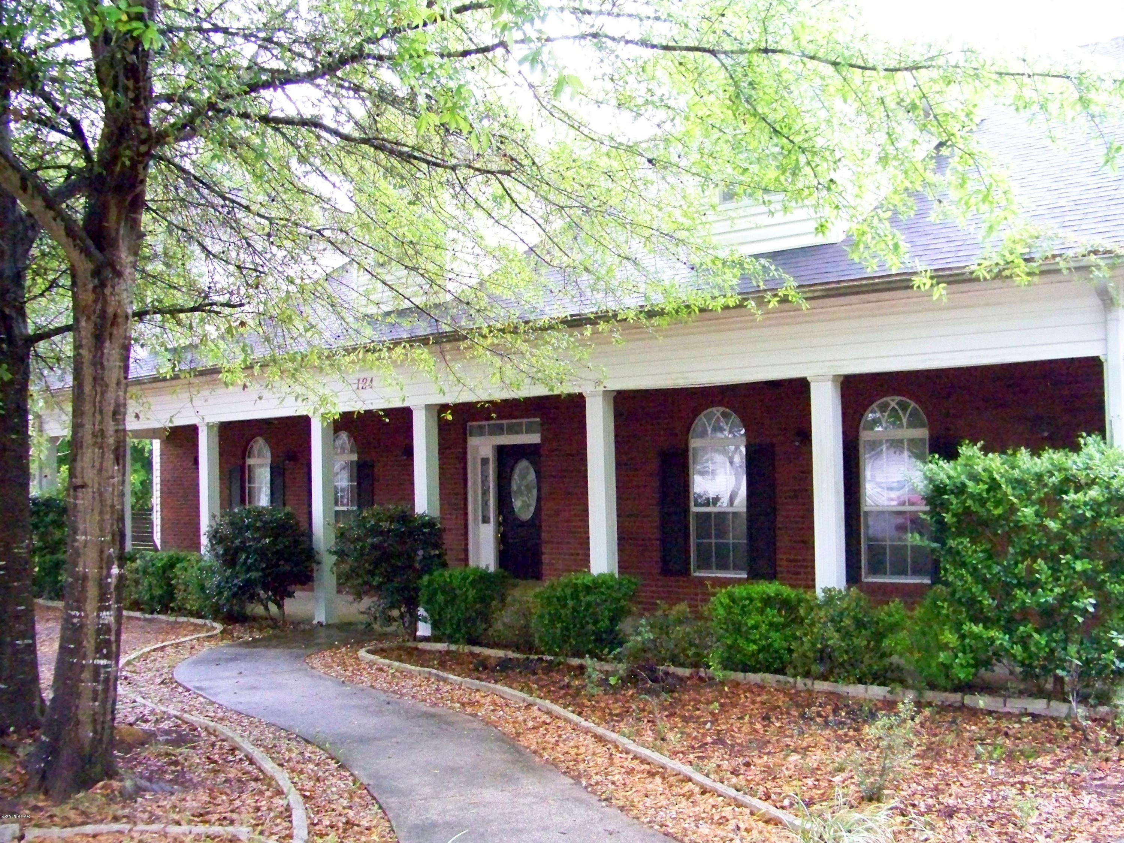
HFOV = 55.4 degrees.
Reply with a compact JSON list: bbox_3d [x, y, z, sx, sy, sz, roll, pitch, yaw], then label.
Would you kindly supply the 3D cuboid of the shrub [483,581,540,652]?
[{"bbox_3d":[-0.489,1.924,10.599,0.720,0.700,0.640,-3,-3,35],"label":"shrub"}]

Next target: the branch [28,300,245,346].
[{"bbox_3d":[-3.024,-0.701,7.600,1.550,0.340,0.320,-1,-3,-7],"label":"branch"}]

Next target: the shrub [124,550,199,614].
[{"bbox_3d":[-5.496,2.185,14.639,1.083,0.852,0.975,-3,-3,35],"label":"shrub"}]

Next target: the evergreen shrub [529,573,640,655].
[{"bbox_3d":[0.217,1.820,10.103,1.047,0.797,0.922,-3,-3,35],"label":"evergreen shrub"}]

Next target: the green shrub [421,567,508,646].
[{"bbox_3d":[-1.006,1.890,10.965,0.950,0.803,0.836,-3,-3,35],"label":"green shrub"}]

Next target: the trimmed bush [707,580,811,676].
[{"bbox_3d":[1.683,1.745,9.070,0.887,0.774,0.781,-3,-3,35],"label":"trimmed bush"}]

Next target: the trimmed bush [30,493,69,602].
[{"bbox_3d":[-7.954,1.965,16.692,1.150,1.580,1.100,-3,-3,35],"label":"trimmed bush"}]

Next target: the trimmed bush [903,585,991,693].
[{"bbox_3d":[2.963,1.656,8.168,0.780,0.800,0.700,-3,-3,35],"label":"trimmed bush"}]

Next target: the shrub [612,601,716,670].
[{"bbox_3d":[0.921,1.902,9.603,0.928,0.551,0.816,-3,-3,35],"label":"shrub"}]

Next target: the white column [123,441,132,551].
[{"bbox_3d":[-7.712,1.586,18.939,0.200,2.444,0.200,-3,-3,35],"label":"white column"}]

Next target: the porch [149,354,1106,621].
[{"bbox_3d":[-0.582,1.083,12.375,13.098,2.484,2.557,-3,-3,35],"label":"porch"}]

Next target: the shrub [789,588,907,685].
[{"bbox_3d":[2.297,1.719,8.636,0.929,0.753,0.818,-3,-3,35],"label":"shrub"}]

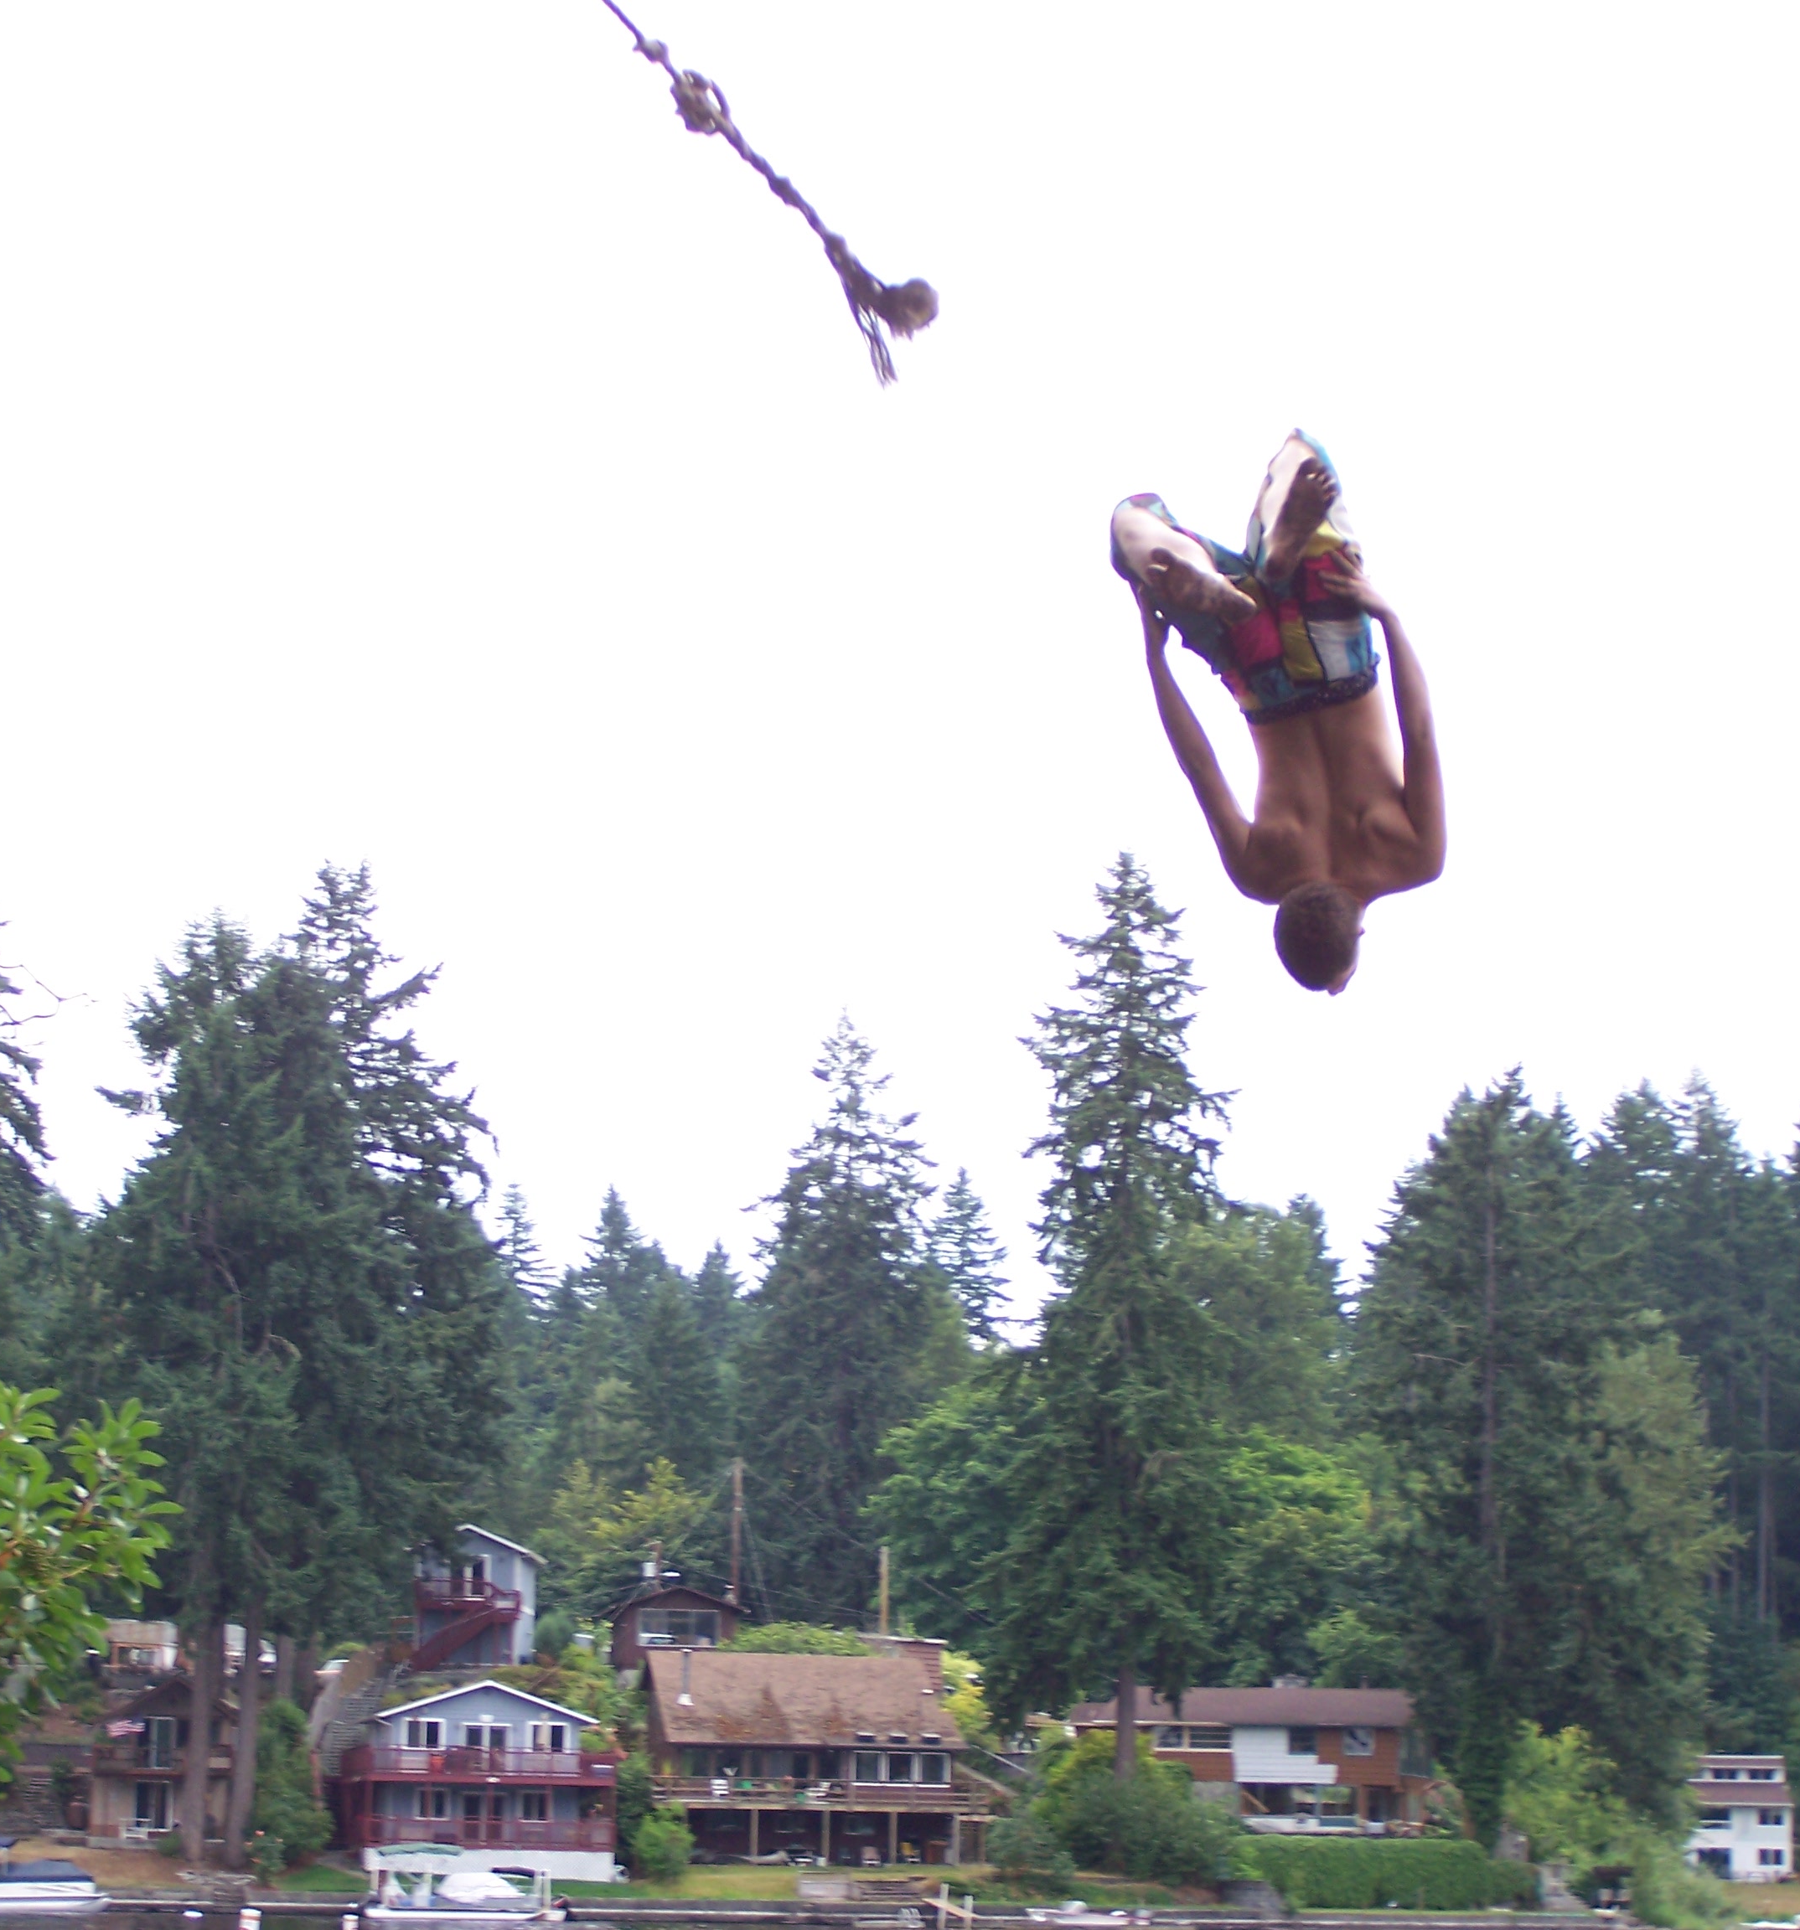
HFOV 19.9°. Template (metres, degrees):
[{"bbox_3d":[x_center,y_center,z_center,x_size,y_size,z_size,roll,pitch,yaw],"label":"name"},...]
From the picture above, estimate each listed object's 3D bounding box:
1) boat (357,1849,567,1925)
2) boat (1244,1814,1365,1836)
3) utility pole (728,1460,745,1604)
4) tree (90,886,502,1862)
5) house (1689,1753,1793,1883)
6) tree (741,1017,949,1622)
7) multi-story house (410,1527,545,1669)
[{"bbox_3d":[-15.686,33.030,184.000,7.100,2.700,2.500,1,-10,0],"label":"boat"},{"bbox_3d":[16.581,35.478,211.000,5.000,1.250,1.900,1,-10,0],"label":"boat"},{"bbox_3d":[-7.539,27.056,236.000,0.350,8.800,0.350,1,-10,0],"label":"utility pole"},{"bbox_3d":[-22.890,15.553,195.000,14.000,35.800,13.000,1,-10,0],"label":"tree"},{"bbox_3d":[53.309,54.010,325.000,6.800,7.900,8.000,0,-10,6],"label":"house"},{"bbox_3d":[-2.927,18.741,262.000,10.300,31.500,10.300,1,-10,0],"label":"tree"},{"bbox_3d":[-18.237,27.118,220.000,5.100,6.000,5.200,0,-10,7],"label":"multi-story house"}]

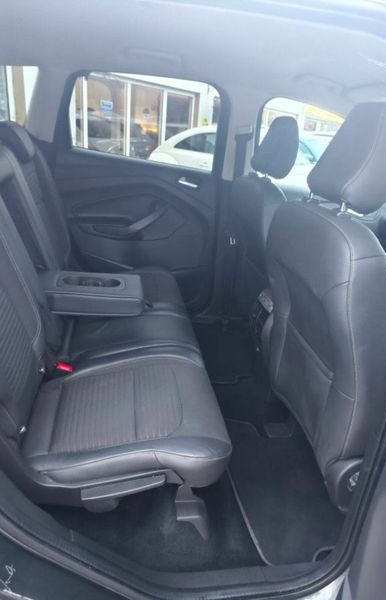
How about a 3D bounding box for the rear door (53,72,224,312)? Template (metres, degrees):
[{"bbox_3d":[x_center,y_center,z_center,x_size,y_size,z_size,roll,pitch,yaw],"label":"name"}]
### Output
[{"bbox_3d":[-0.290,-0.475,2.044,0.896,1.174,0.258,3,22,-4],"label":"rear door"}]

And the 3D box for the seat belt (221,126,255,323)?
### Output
[{"bbox_3d":[0.216,-0.347,2.037,0.144,0.999,0.103,3,22,-4],"label":"seat belt"}]

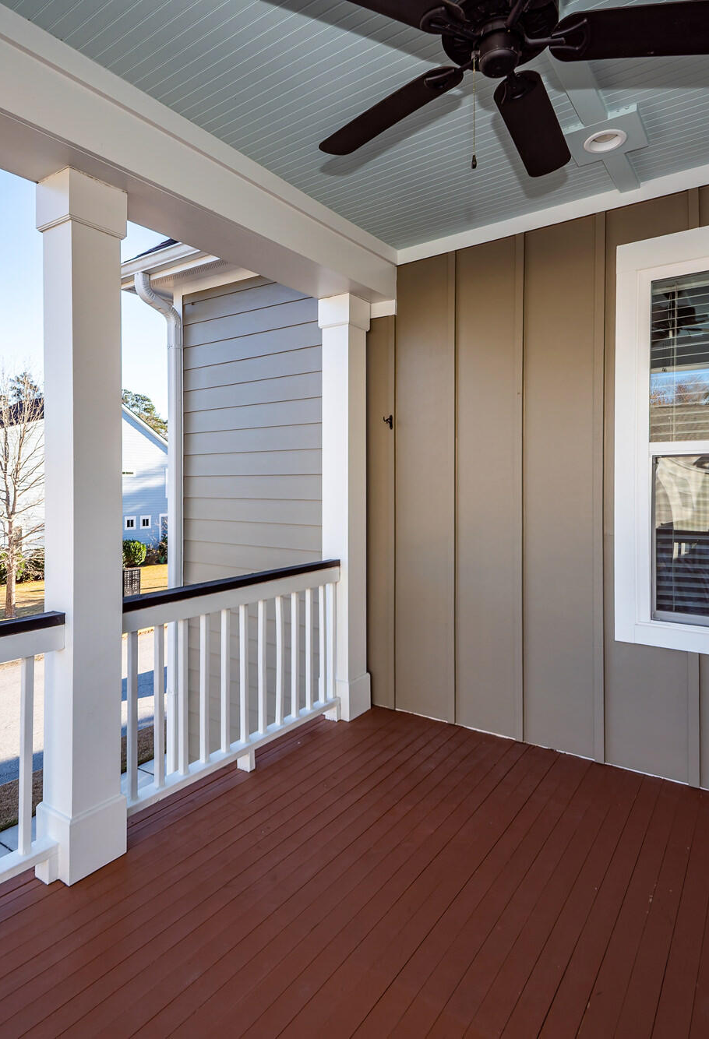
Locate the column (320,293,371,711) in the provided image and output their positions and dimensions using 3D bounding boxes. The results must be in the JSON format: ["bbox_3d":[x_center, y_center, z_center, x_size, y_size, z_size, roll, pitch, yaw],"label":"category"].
[{"bbox_3d":[-0.055,-0.076,3.111,0.208,2.450,0.208,0,0,33],"label":"column"}]

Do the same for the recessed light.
[{"bbox_3d":[0.967,-1.462,2.006,0.156,0.035,0.156,0,0,33],"label":"recessed light"}]

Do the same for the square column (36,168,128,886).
[{"bbox_3d":[-0.995,0.018,1.905,0.208,2.450,0.208,0,0,33],"label":"square column"}]

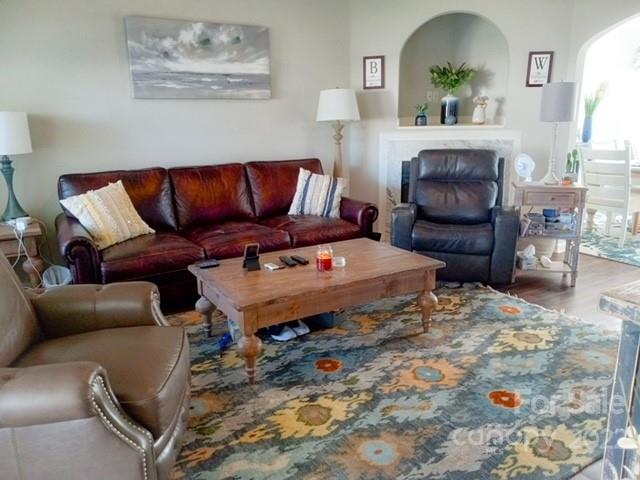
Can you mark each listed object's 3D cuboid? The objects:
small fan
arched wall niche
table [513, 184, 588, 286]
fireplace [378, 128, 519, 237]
[{"bbox_3d":[1.638,-0.576,3.987,0.175,0.242,0.120,12,19,40],"label":"small fan"},{"bbox_3d":[1.323,-1.677,4.989,1.020,1.053,0.340,2,15,12],"label":"arched wall niche"},{"bbox_3d":[1.776,-0.051,3.966,0.500,0.768,0.360,3,15,14],"label":"table"},{"bbox_3d":[1.286,-0.550,5.109,1.390,1.180,0.200,2,15,12],"label":"fireplace"}]

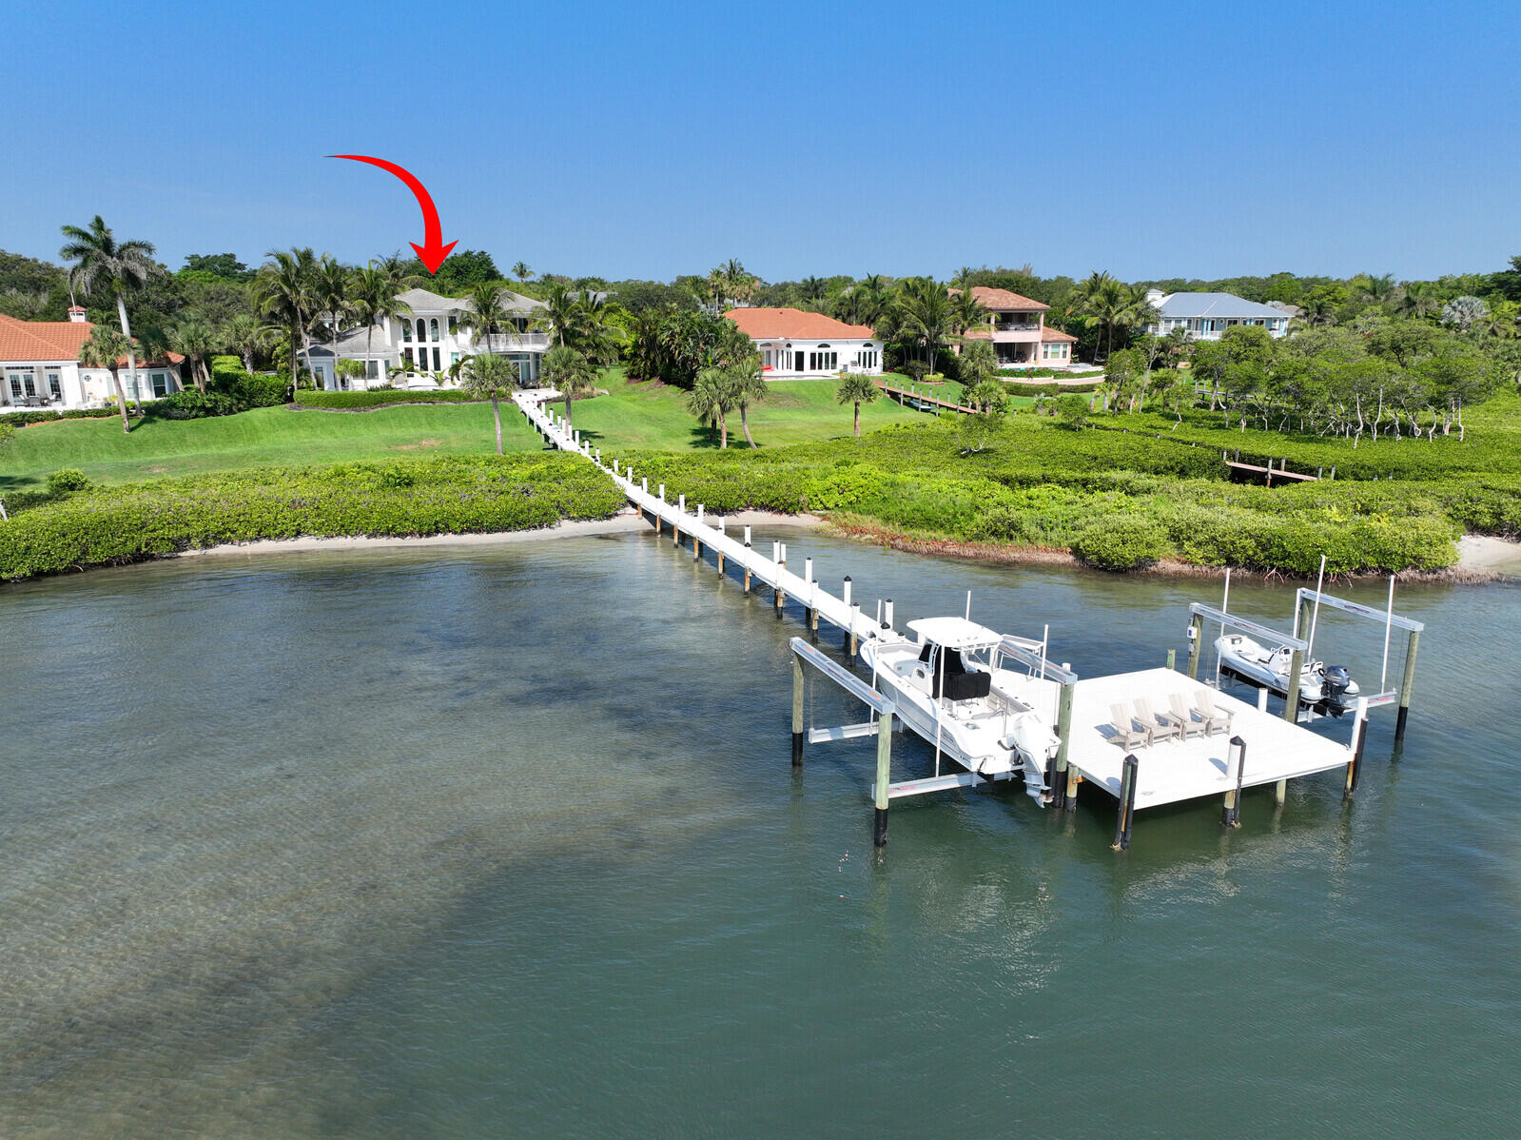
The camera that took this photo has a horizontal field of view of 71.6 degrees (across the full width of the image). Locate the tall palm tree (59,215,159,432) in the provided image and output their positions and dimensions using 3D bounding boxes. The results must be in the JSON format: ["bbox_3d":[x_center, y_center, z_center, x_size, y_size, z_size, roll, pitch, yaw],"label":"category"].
[{"bbox_3d":[-46.360,-17.945,75.999,7.196,14.434,7.196,-8,17,-30],"label":"tall palm tree"}]

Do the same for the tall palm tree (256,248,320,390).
[{"bbox_3d":[-39.065,-20.754,87.656,5.533,11.546,5.533,-6,16,-23],"label":"tall palm tree"}]

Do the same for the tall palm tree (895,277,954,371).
[{"bbox_3d":[17.184,-25.511,110.093,6.205,9.915,6.205,3,15,8],"label":"tall palm tree"}]

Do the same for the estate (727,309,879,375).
[{"bbox_3d":[3.180,-26.120,119.770,18.800,6.900,15.000,-1,15,-5],"label":"estate"}]

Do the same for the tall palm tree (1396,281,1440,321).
[{"bbox_3d":[90.936,-34.881,145.771,5.915,9.741,5.915,9,17,30],"label":"tall palm tree"}]

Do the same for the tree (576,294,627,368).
[{"bbox_3d":[-14.704,-21.811,96.640,4.684,7.125,4.684,-2,15,-8],"label":"tree"}]

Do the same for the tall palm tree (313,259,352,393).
[{"bbox_3d":[-38.460,-21.860,94.540,4.220,11.840,4.220,0,14,0],"label":"tall palm tree"}]

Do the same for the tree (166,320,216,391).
[{"bbox_3d":[-48.760,-18.200,90.320,4.170,6.400,4.170,0,14,0],"label":"tree"}]

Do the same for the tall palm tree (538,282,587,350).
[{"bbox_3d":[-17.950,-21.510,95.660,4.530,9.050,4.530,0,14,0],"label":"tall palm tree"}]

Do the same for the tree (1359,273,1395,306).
[{"bbox_3d":[93.749,-39.302,160.117,5.775,11.210,5.775,8,17,29],"label":"tree"}]

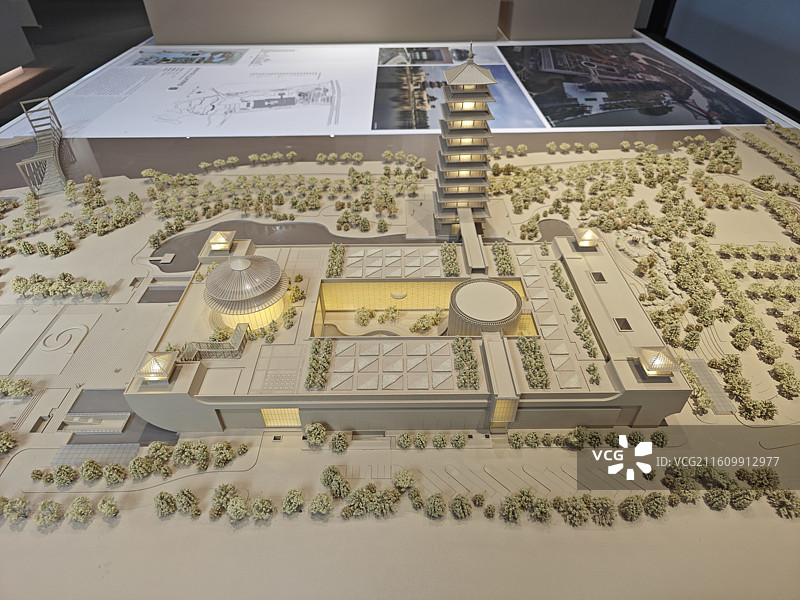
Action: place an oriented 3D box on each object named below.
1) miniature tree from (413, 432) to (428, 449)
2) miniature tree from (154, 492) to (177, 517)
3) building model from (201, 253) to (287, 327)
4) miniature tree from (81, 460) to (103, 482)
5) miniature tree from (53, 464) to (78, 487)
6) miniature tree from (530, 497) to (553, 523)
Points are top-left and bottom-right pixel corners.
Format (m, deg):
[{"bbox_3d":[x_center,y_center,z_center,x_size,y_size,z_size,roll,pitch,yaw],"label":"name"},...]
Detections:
[{"bbox_3d":[0.037,0.252,0.954,0.025,0.031,0.025,0,38,-1],"label":"miniature tree"},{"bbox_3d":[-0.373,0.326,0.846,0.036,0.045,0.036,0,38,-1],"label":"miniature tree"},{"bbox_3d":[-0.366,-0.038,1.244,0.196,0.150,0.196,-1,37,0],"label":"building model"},{"bbox_3d":[-0.503,0.278,0.867,0.035,0.038,0.035,-31,46,-34],"label":"miniature tree"},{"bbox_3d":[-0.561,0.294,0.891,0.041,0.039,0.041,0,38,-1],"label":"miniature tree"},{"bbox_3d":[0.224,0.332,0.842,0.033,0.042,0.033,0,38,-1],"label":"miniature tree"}]

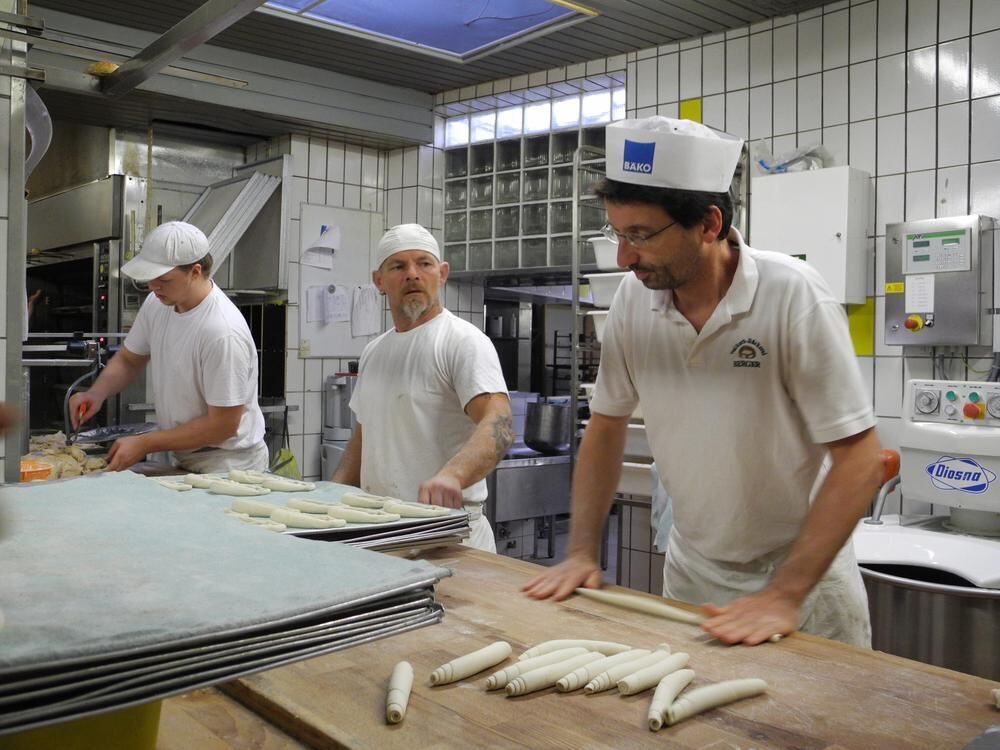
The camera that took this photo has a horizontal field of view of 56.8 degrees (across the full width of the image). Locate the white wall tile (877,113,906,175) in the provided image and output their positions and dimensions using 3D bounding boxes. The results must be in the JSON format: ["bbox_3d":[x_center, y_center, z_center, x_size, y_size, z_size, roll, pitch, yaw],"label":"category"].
[{"bbox_3d":[1.636,-0.958,3.860,0.118,0.244,0.010,2,1,44],"label":"white wall tile"}]

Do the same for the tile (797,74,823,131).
[{"bbox_3d":[1.395,-1.228,4.166,0.010,0.244,0.118,0,0,-44],"label":"tile"}]

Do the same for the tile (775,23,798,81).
[{"bbox_3d":[1.306,-1.471,4.230,0.118,0.244,0.010,2,1,44],"label":"tile"}]

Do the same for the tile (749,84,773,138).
[{"bbox_3d":[1.222,-1.231,4.343,0.010,0.244,0.118,0,0,-44],"label":"tile"}]

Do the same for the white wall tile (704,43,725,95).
[{"bbox_3d":[1.039,-1.482,4.487,0.117,0.243,0.010,1,1,43],"label":"white wall tile"}]

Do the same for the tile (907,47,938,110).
[{"bbox_3d":[1.722,-1.208,3.770,0.118,0.244,0.010,2,1,44],"label":"tile"}]

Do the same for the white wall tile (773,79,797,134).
[{"bbox_3d":[1.309,-1.230,4.255,0.010,0.244,0.118,0,0,-44],"label":"white wall tile"}]

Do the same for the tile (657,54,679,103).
[{"bbox_3d":[0.854,-1.499,4.680,0.117,0.243,0.010,1,1,43],"label":"tile"}]

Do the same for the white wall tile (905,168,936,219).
[{"bbox_3d":[1.735,-0.713,3.815,0.010,0.244,0.118,0,0,-44],"label":"white wall tile"}]

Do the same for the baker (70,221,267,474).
[{"bbox_3d":[-0.985,0.420,2.770,0.560,1.760,0.560,0,1,-41],"label":"baker"}]

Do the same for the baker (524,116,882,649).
[{"bbox_3d":[0.335,0.455,1.700,0.660,1.760,0.600,2,1,41],"label":"baker"}]

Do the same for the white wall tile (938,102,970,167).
[{"bbox_3d":[1.807,-0.956,3.680,0.118,0.244,0.010,2,1,44],"label":"white wall tile"}]

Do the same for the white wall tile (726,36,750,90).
[{"bbox_3d":[1.134,-1.481,4.411,0.117,0.243,0.010,1,1,43],"label":"white wall tile"}]

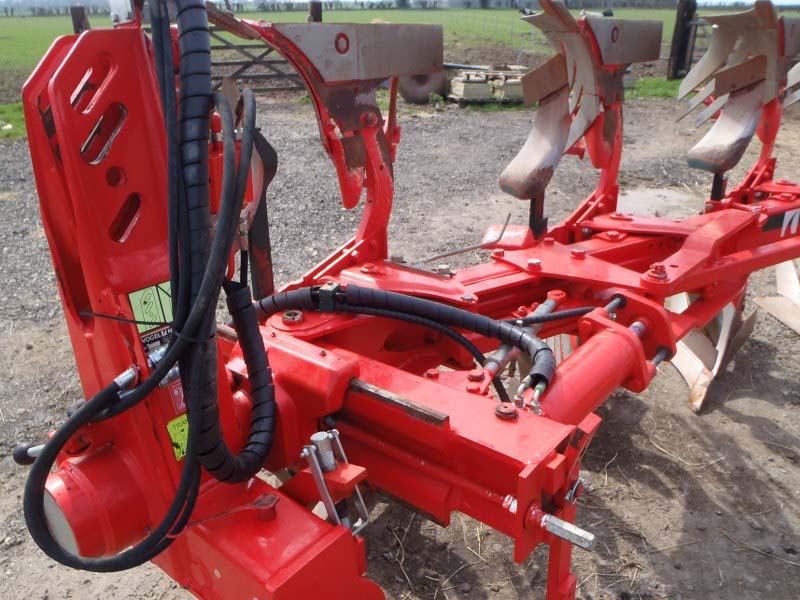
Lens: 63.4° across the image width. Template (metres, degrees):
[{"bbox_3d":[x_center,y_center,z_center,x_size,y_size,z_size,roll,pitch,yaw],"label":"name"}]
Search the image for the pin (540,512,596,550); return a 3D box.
[{"bbox_3d":[0.292,0.398,1.122,0.090,0.025,0.025,24,33,28],"label":"pin"}]

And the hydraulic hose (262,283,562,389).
[{"bbox_3d":[-0.005,0.045,1.480,0.762,0.114,0.139,13,28,26],"label":"hydraulic hose"}]

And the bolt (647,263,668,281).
[{"bbox_3d":[0.714,-0.079,1.794,0.055,0.036,0.055,17,29,32],"label":"bolt"}]

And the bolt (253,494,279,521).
[{"bbox_3d":[-0.257,0.397,1.237,0.046,0.030,0.046,17,29,32],"label":"bolt"}]

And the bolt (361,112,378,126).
[{"bbox_3d":[-0.090,-0.536,1.920,0.030,0.044,0.044,17,29,32],"label":"bolt"}]

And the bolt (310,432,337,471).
[{"bbox_3d":[-0.157,0.312,1.325,0.037,0.078,0.037,-9,24,4],"label":"bolt"}]

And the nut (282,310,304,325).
[{"bbox_3d":[-0.264,0.043,1.607,0.052,0.018,0.052,0,24,0],"label":"nut"}]

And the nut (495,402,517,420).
[{"bbox_3d":[0.212,0.222,1.290,0.046,0.020,0.046,0,24,0],"label":"nut"}]

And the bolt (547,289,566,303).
[{"bbox_3d":[0.418,-0.012,1.728,0.050,0.021,0.050,0,24,0],"label":"bolt"}]

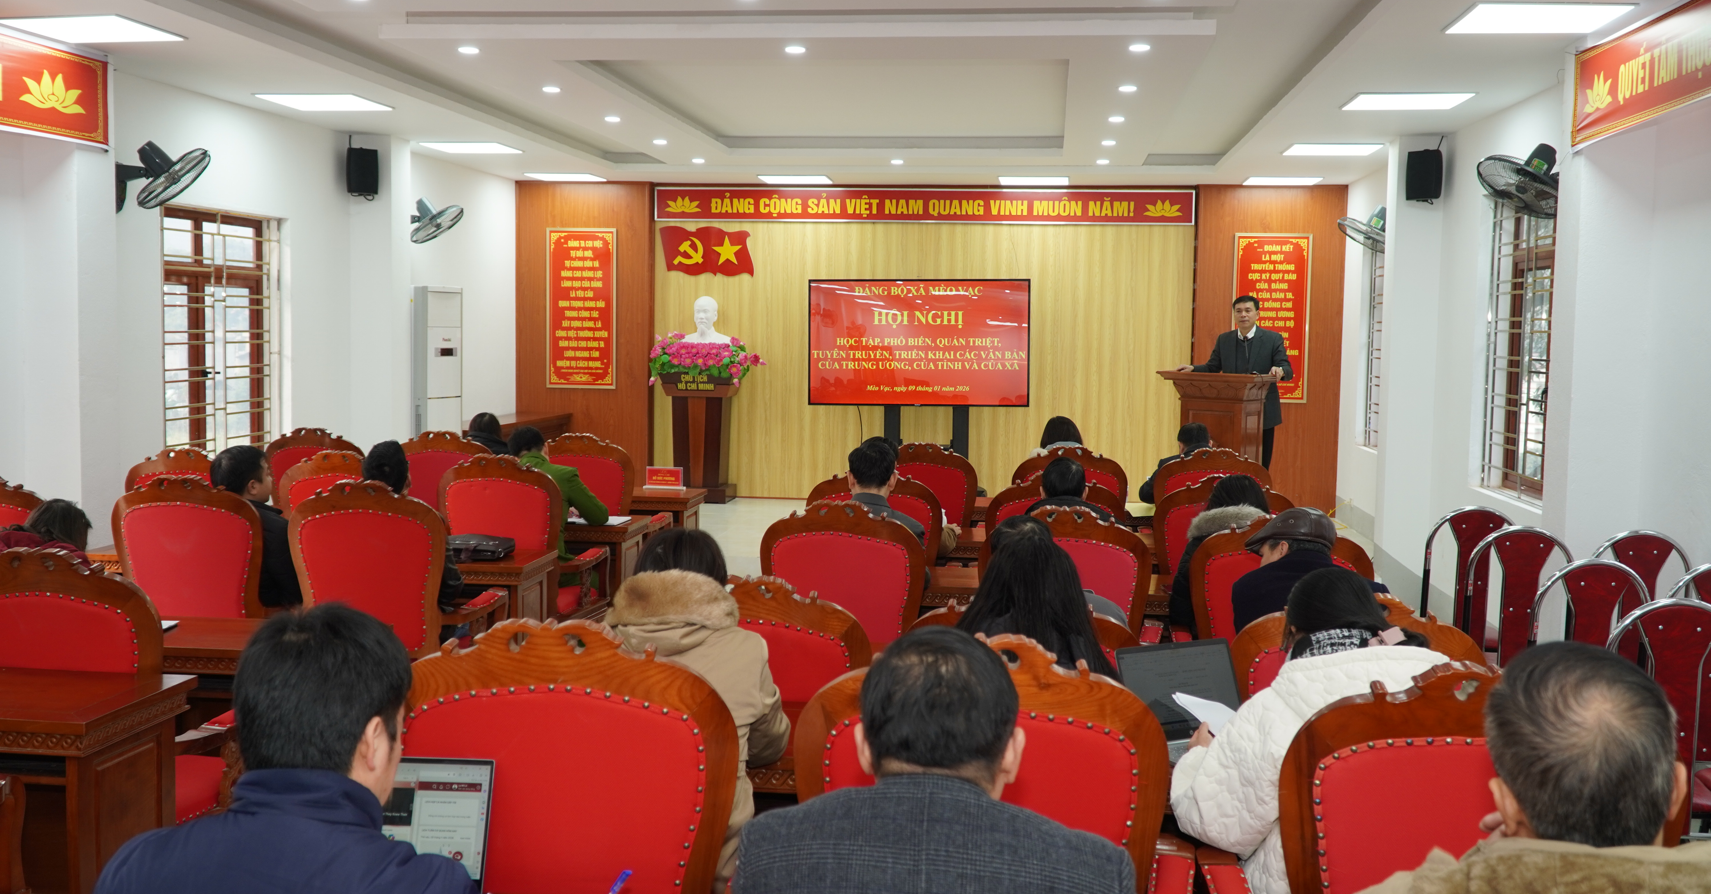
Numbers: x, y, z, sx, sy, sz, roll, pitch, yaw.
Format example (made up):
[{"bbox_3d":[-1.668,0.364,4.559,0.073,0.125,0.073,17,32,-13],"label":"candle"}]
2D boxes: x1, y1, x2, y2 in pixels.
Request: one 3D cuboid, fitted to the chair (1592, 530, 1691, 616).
[{"bbox_3d":[2.749,0.773,5.334,0.420,0.960,0.500,1,5,-6],"label":"chair"}]

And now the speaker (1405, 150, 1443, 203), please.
[{"bbox_3d":[3.240,-1.544,8.111,0.180,0.265,0.170,5,6,39],"label":"speaker"}]

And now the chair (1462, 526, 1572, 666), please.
[{"bbox_3d":[2.515,0.733,5.553,0.430,0.910,0.500,2,5,14],"label":"chair"}]

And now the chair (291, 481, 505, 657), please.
[{"bbox_3d":[-1.625,0.635,5.248,0.590,1.080,0.630,2,5,12],"label":"chair"}]

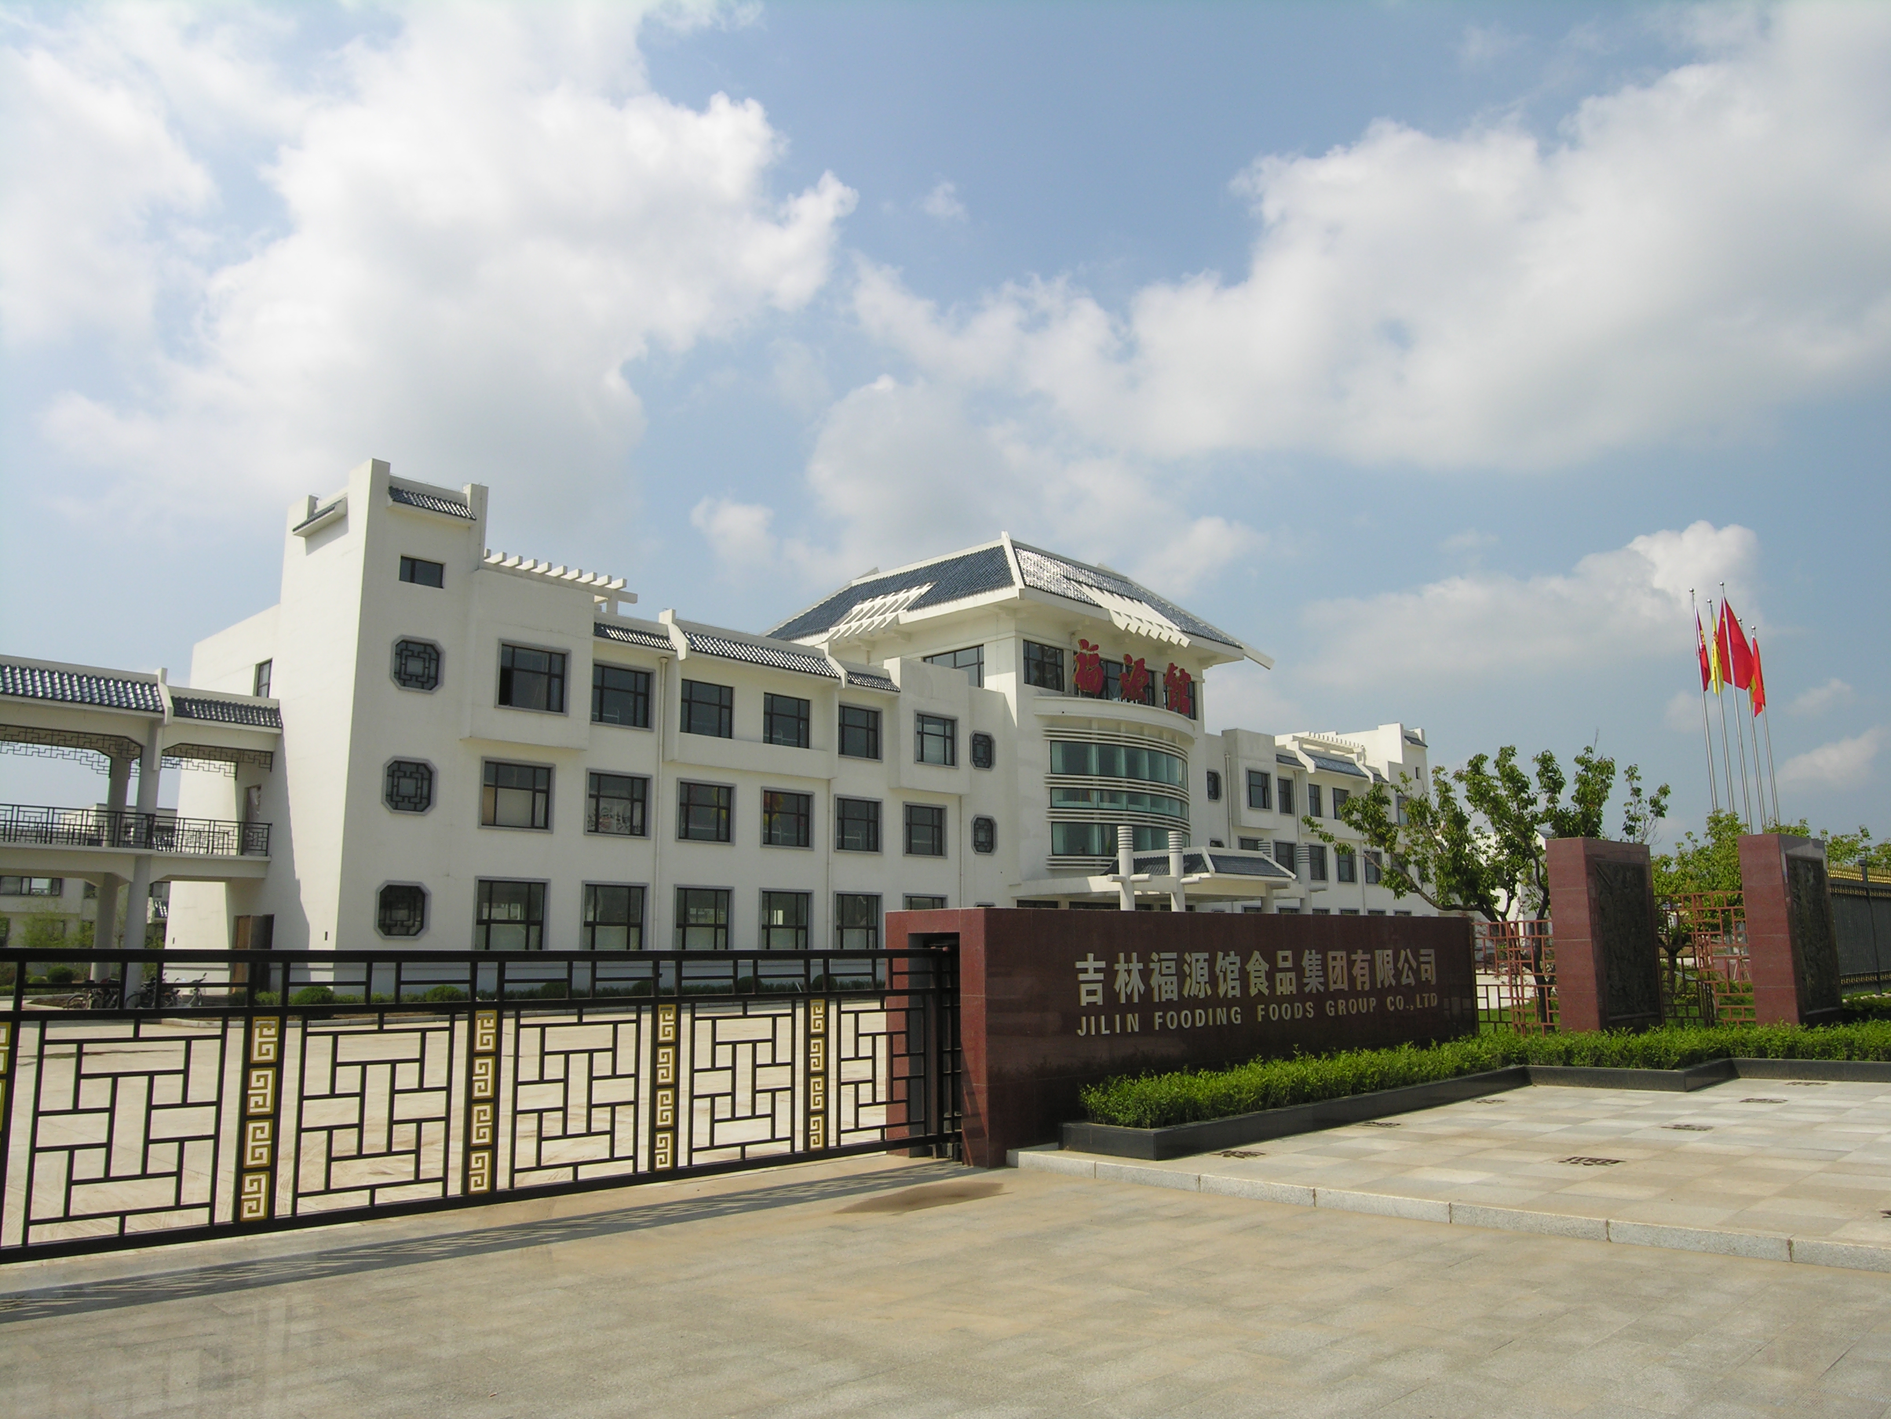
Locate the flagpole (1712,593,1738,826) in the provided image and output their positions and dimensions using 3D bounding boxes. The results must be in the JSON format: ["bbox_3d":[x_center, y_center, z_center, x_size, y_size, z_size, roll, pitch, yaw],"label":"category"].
[{"bbox_3d":[26.454,2.667,44.179,0.200,13.350,0.200,10,-14,-43],"label":"flagpole"}]

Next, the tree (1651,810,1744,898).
[{"bbox_3d":[16.287,4.479,28.354,4.500,4.500,4.500,0,-10,0],"label":"tree"}]

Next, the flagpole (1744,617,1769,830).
[{"bbox_3d":[29.197,3.130,46.908,0.200,13.350,0.200,10,-14,-43],"label":"flagpole"}]

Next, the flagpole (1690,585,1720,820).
[{"bbox_3d":[25.084,2.435,42.814,0.200,13.350,0.200,10,-14,-43],"label":"flagpole"}]

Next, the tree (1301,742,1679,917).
[{"bbox_3d":[10.114,3.370,24.280,6.200,5.400,5.800,0,-10,0],"label":"tree"}]

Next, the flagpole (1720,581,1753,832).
[{"bbox_3d":[27.810,2.414,45.593,0.200,14.337,0.200,10,-14,-43],"label":"flagpole"}]

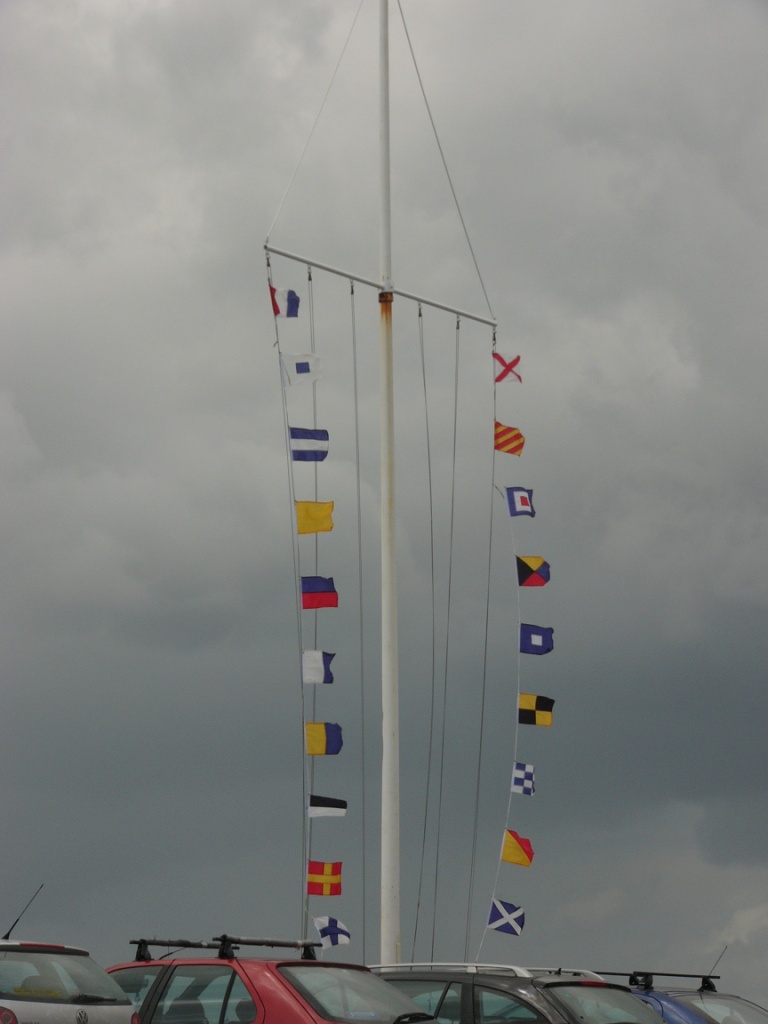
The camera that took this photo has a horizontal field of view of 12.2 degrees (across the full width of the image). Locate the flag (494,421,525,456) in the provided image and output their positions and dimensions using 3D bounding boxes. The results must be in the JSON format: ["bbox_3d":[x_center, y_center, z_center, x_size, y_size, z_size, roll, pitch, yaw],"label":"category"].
[{"bbox_3d":[1.376,-0.806,39.249,0.341,0.351,0.070,6,-11,-14],"label":"flag"}]

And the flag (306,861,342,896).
[{"bbox_3d":[-0.612,3.795,37.115,0.353,0.342,0.070,0,-10,0],"label":"flag"}]

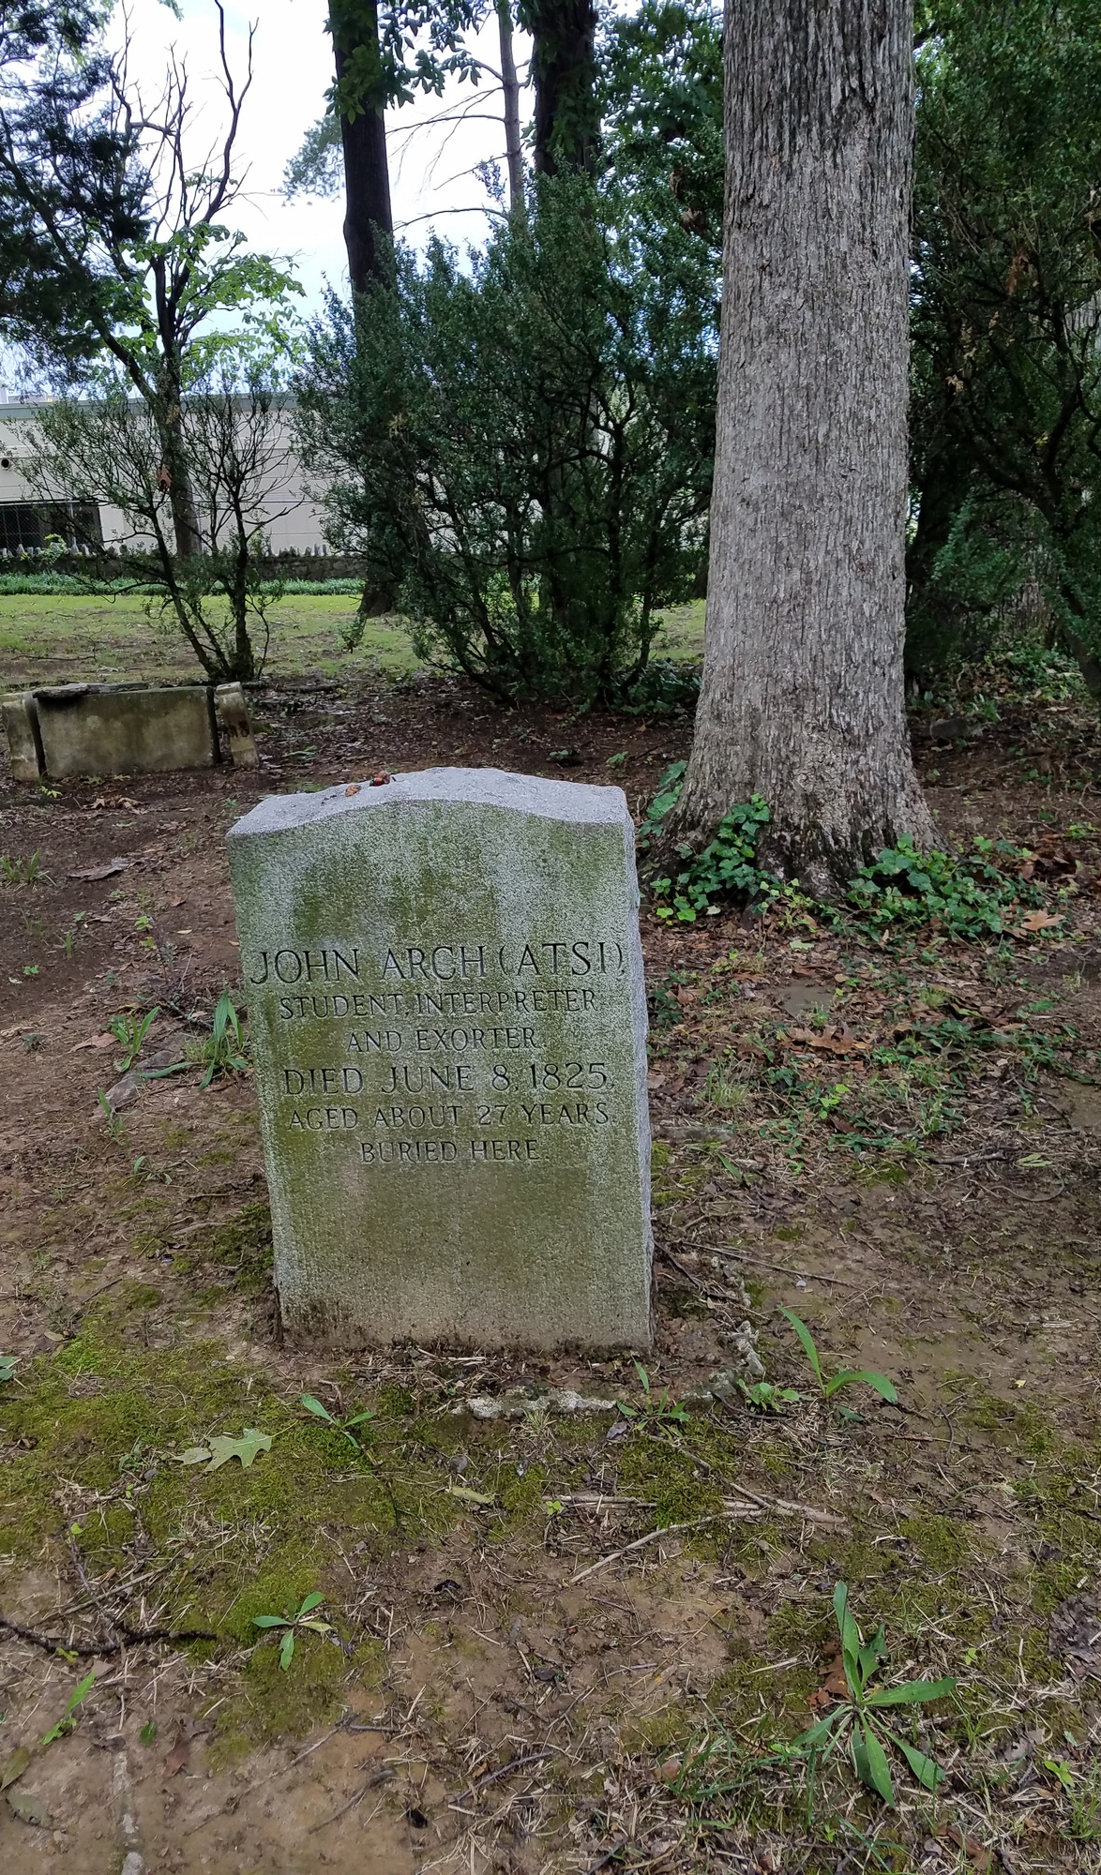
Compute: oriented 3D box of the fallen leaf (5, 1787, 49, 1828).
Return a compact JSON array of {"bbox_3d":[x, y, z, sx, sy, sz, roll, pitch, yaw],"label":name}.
[{"bbox_3d":[-0.627,1.042,1.691,0.078,0.012,0.033,9,19,32],"label":"fallen leaf"}]

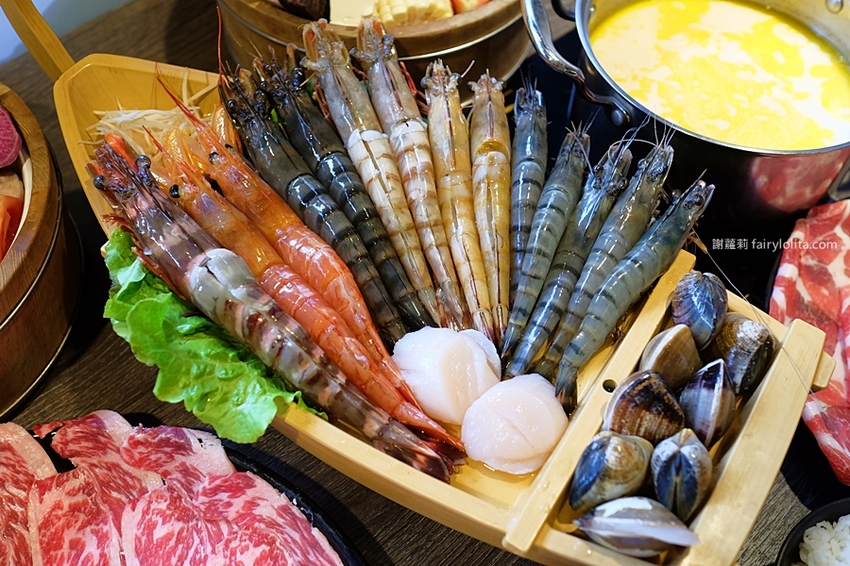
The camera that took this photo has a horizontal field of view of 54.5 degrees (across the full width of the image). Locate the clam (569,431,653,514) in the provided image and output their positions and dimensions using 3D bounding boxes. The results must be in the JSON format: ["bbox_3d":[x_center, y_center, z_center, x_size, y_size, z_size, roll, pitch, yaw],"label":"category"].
[{"bbox_3d":[0.083,0.085,0.367,0.045,0.036,0.026,-40,36,1],"label":"clam"}]

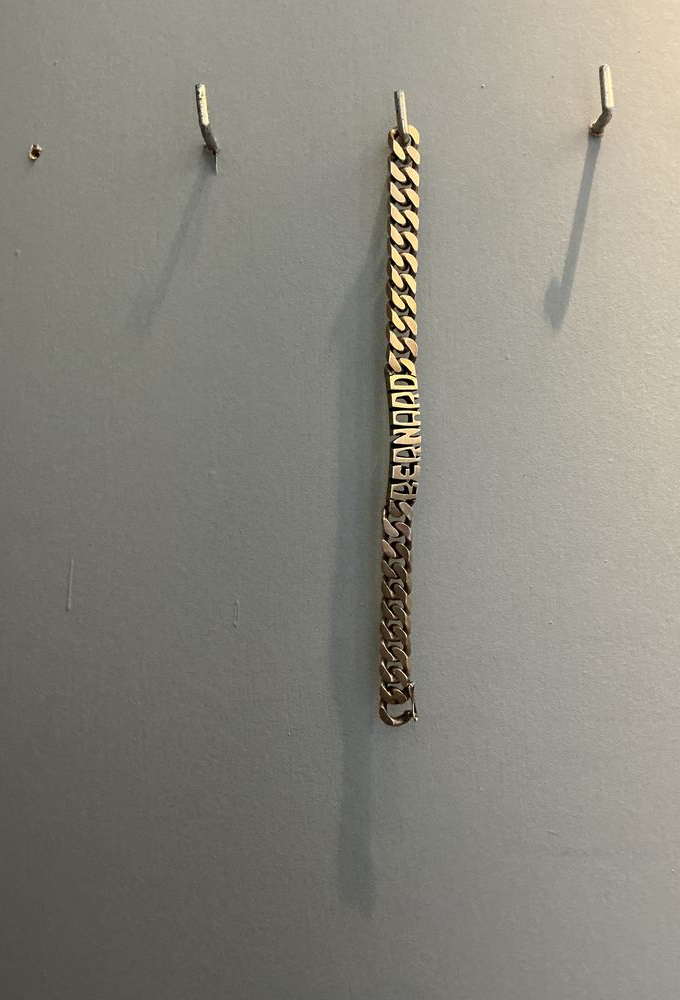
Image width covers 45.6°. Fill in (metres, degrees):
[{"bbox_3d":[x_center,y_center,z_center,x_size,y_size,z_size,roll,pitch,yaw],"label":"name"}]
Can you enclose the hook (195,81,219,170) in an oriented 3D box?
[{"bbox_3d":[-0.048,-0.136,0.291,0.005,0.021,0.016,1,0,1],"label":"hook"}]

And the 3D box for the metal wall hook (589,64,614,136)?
[{"bbox_3d":[0.093,-0.143,0.289,0.005,0.018,0.016,1,0,1],"label":"metal wall hook"}]

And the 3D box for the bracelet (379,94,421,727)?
[{"bbox_3d":[0.022,-0.027,0.288,0.013,0.214,0.007,1,0,1],"label":"bracelet"}]

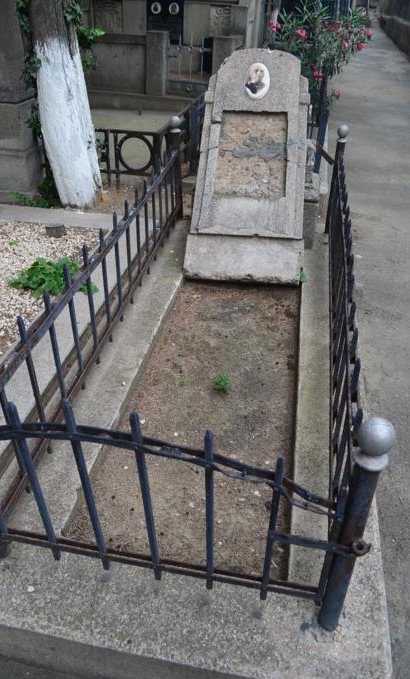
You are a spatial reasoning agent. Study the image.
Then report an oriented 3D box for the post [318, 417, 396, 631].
[{"bbox_3d":[0.333,0.458,1.159,0.074,0.734,0.074,6,35,9],"label":"post"}]

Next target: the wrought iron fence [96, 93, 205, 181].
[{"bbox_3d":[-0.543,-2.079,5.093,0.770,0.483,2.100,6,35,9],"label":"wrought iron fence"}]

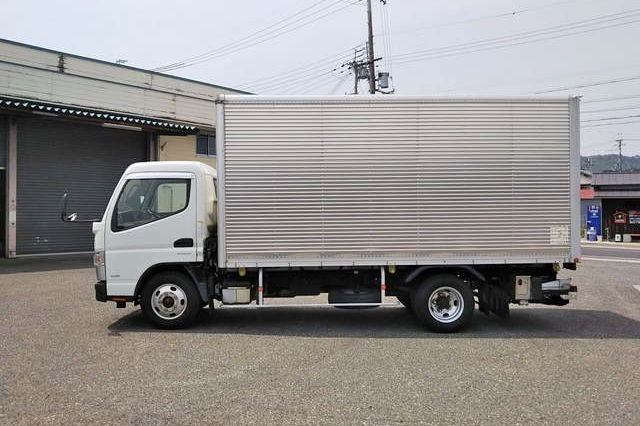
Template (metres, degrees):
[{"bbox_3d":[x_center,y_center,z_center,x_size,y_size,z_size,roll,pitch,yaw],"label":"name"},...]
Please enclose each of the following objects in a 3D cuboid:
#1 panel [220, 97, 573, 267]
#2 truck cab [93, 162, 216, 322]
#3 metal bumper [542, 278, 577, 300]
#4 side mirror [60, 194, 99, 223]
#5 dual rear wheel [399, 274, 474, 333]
[{"bbox_3d":[0.946,-0.376,6.710,4.270,2.050,0.080,-1,0,-2],"label":"panel"},{"bbox_3d":[-2.160,0.285,7.570,1.620,1.920,1.760,-1,0,-2],"label":"truck cab"},{"bbox_3d":[2.985,0.945,7.720,0.420,0.280,1.600,1,0,-2],"label":"metal bumper"},{"bbox_3d":[-2.860,-0.055,6.600,0.420,0.360,0.240,1,0,-2],"label":"side mirror"},{"bbox_3d":[1.545,1.113,7.010,0.720,0.720,0.460,1,0,-2],"label":"dual rear wheel"}]

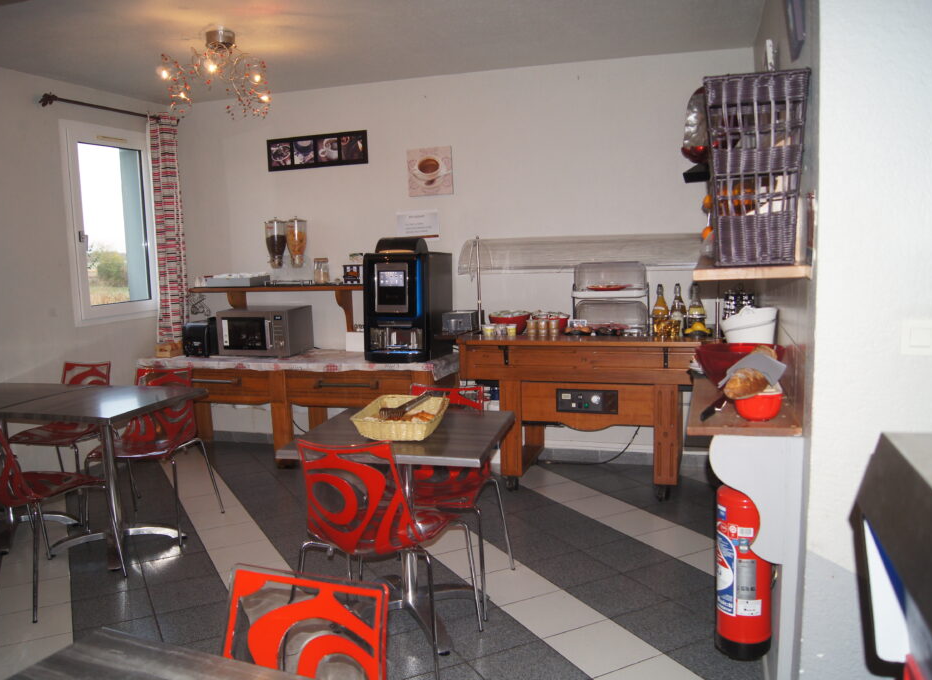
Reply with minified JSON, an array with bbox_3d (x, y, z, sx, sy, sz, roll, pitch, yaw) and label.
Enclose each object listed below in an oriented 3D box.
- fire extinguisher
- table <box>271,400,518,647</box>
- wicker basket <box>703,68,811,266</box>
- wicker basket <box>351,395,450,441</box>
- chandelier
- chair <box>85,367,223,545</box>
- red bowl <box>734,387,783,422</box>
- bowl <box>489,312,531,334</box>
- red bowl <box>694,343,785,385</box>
[{"bbox_3d":[0.789,0.600,2.167,0.175,0.590,0.165,1,7,18],"label":"fire extinguisher"},{"bbox_3d":[-0.215,0.691,2.877,0.700,0.730,0.700,0,7,12],"label":"table"},{"bbox_3d":[0.745,-0.429,1.996,0.250,0.475,0.250,1,7,18],"label":"wicker basket"},{"bbox_3d":[-0.233,0.288,2.845,0.295,0.075,0.410,-1,7,9],"label":"wicker basket"},{"bbox_3d":[-1.225,-1.326,3.813,0.570,0.390,0.570,0,7,17],"label":"chandelier"},{"bbox_3d":[-1.586,0.569,3.855,0.500,0.800,0.530,-1,7,7],"label":"chair"},{"bbox_3d":[0.794,0.178,2.091,0.130,0.072,0.130,1,7,18],"label":"red bowl"},{"bbox_3d":[0.275,-0.100,4.602,0.252,0.125,0.252,-2,7,0],"label":"bowl"},{"bbox_3d":[0.852,0.101,2.387,0.285,0.148,0.285,0,7,17],"label":"red bowl"}]

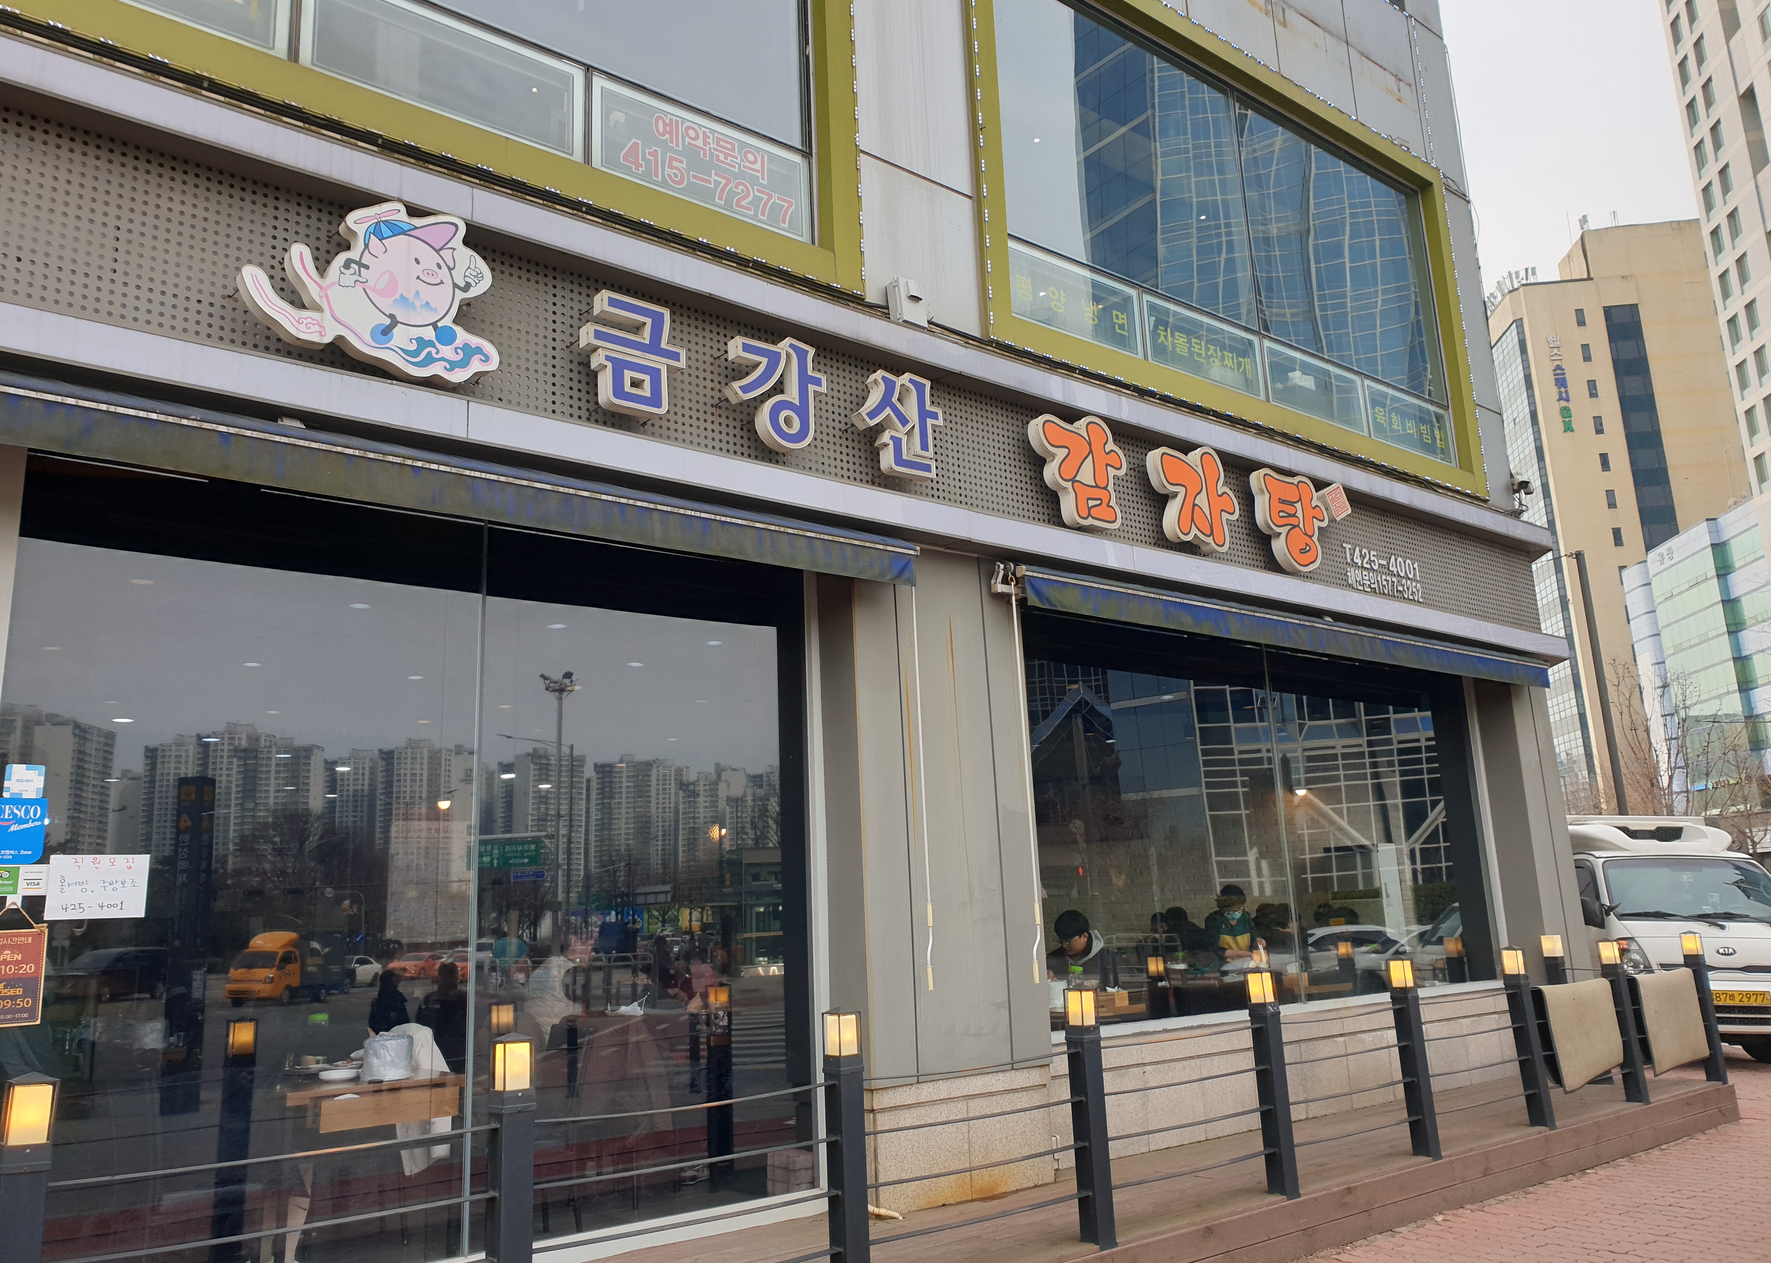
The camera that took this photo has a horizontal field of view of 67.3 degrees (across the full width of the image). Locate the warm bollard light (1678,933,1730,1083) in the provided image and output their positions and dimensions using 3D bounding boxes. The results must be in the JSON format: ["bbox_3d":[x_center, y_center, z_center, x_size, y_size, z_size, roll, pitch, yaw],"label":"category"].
[{"bbox_3d":[5.772,2.645,9.371,0.101,1.027,0.101,8,-17,-38],"label":"warm bollard light"}]

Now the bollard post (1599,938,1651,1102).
[{"bbox_3d":[4.764,2.516,8.574,0.101,1.009,0.101,8,-17,-38],"label":"bollard post"}]

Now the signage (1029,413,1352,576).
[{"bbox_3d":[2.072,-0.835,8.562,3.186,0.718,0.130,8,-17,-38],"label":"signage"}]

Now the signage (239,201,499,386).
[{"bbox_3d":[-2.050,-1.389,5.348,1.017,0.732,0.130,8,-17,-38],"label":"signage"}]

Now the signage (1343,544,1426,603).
[{"bbox_3d":[3.779,-0.439,10.006,1.021,0.326,0.050,8,-17,-38],"label":"signage"}]

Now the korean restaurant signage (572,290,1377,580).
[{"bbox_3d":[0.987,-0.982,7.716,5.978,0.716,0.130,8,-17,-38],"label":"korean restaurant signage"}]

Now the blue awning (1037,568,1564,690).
[{"bbox_3d":[3.071,0.053,9.209,6.027,0.289,0.252,8,-17,-38],"label":"blue awning"}]

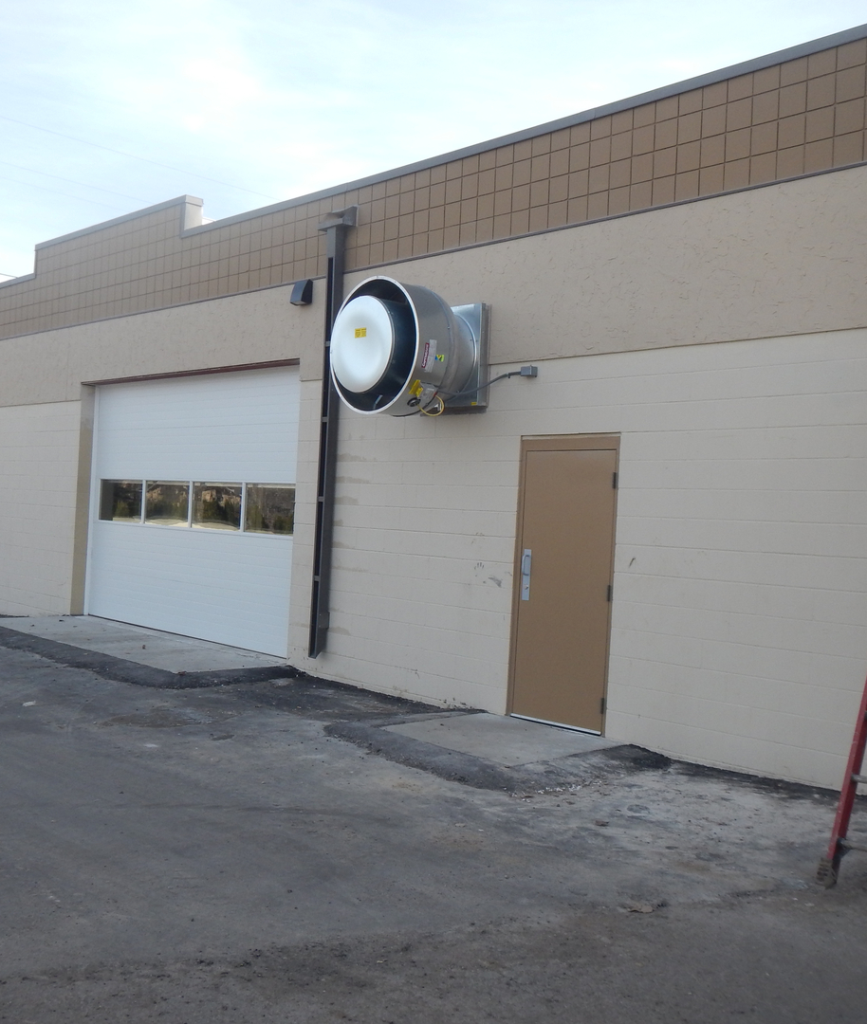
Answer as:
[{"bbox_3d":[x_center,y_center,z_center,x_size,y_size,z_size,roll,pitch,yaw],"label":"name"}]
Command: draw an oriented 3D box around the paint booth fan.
[{"bbox_3d":[-0.153,-1.321,9.178,0.900,1.110,1.110,2,0,-43],"label":"paint booth fan"}]

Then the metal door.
[{"bbox_3d":[1.028,0.529,8.573,0.100,2.250,1.000,2,0,-43],"label":"metal door"}]

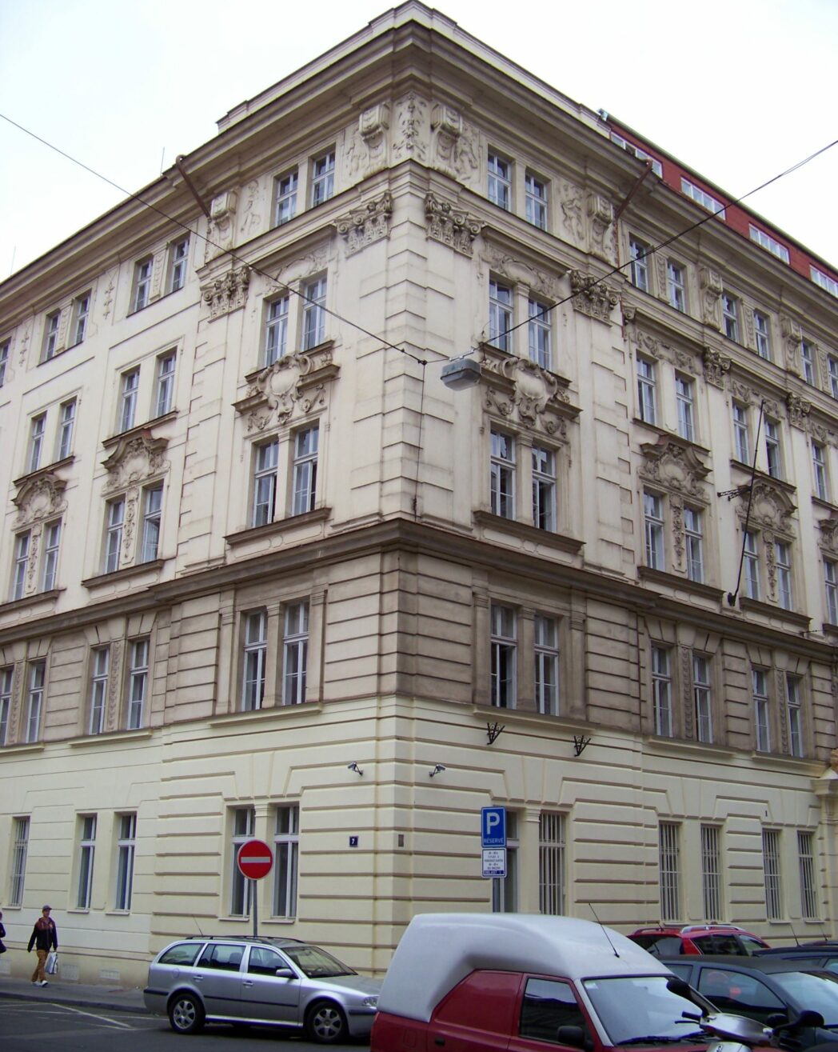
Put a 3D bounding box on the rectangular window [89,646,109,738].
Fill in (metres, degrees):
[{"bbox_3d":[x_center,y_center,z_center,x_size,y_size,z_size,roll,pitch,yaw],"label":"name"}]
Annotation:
[{"bbox_3d":[-8.206,4.296,30.233,0.970,2.320,0.200,-15,-23,41],"label":"rectangular window"}]

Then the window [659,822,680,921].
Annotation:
[{"bbox_3d":[5.828,8.142,27.449,0.930,2.260,0.200,16,-23,-40],"label":"window"}]

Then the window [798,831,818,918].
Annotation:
[{"bbox_3d":[10.504,9.485,31.644,0.876,2.232,0.180,16,-23,-39],"label":"window"}]

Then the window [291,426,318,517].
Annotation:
[{"bbox_3d":[-2.432,-1.216,26.093,0.962,2.126,0.160,-15,-23,40],"label":"window"}]

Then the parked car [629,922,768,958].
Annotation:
[{"bbox_3d":[5.469,8.210,21.456,4.100,1.510,1.700,15,-22,-37],"label":"parked car"}]

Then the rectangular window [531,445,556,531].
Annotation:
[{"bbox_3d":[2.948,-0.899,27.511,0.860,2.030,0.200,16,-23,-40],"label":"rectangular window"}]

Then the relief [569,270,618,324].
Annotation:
[{"bbox_3d":[4.511,-5.848,29.954,1.600,1.120,0.420,16,-23,-40],"label":"relief"}]

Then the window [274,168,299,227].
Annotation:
[{"bbox_3d":[-3.250,-8.158,29.335,0.970,1.600,0.200,-15,-23,41],"label":"window"}]

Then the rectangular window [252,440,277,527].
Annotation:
[{"bbox_3d":[-3.541,-0.941,27.381,0.945,2.259,0.180,-15,-23,41],"label":"rectangular window"}]

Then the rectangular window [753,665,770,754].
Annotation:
[{"bbox_3d":[9.042,4.924,31.095,0.950,2.260,0.200,16,-23,-40],"label":"rectangular window"}]

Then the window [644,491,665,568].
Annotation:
[{"bbox_3d":[6.075,0.192,30.338,0.985,2.272,0.180,16,-23,-39],"label":"window"}]

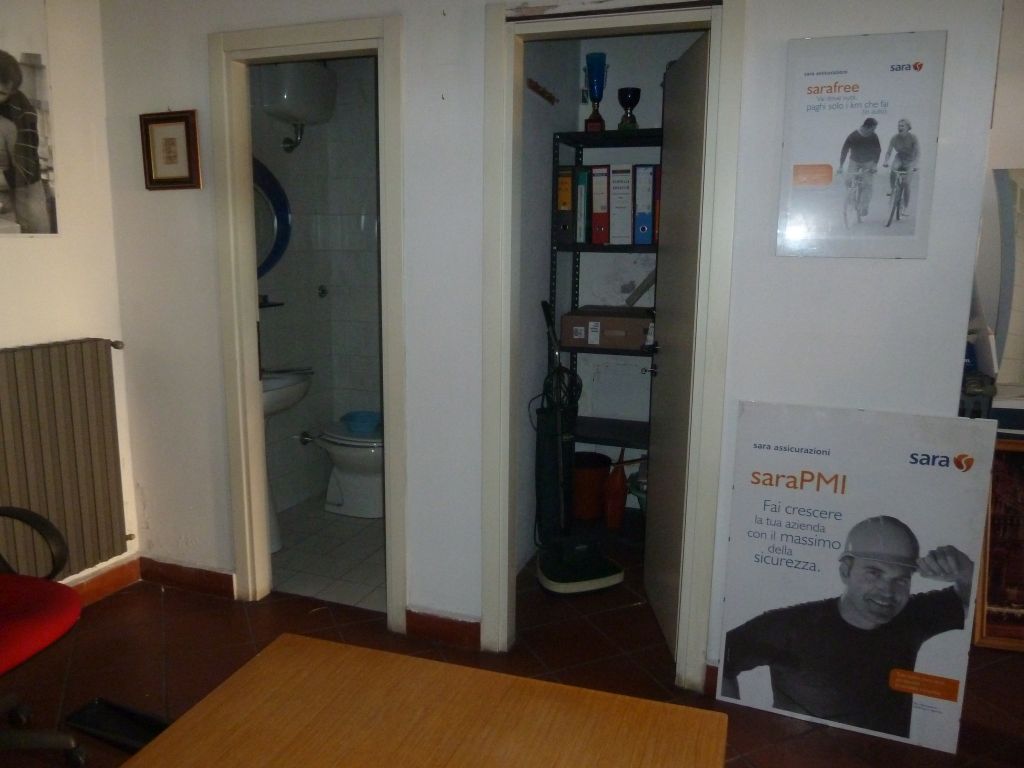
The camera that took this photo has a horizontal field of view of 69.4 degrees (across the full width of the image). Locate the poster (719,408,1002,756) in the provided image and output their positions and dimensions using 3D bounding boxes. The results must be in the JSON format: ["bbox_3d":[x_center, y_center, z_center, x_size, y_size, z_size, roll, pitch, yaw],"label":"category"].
[{"bbox_3d":[1.008,0.570,2.239,0.690,1.000,0.020,5,9,21],"label":"poster"}]

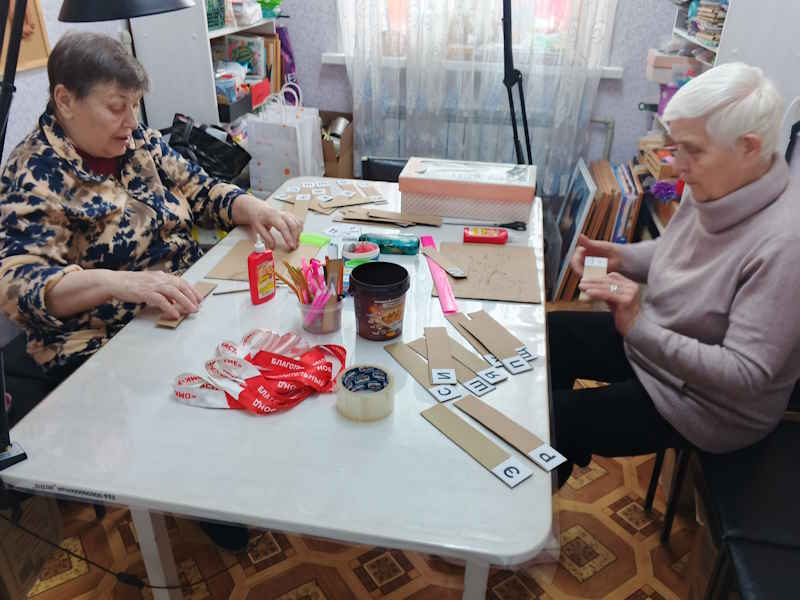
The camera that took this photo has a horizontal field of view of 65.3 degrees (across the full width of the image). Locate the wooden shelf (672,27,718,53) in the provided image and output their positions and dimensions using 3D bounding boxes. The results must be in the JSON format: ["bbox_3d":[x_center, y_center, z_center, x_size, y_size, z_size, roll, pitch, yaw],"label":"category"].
[{"bbox_3d":[1.225,-0.935,2.271,0.300,0.022,0.760,6,29,9],"label":"wooden shelf"}]

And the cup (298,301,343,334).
[{"bbox_3d":[-0.156,0.029,1.236,0.085,0.047,0.085,1,28,0],"label":"cup"}]

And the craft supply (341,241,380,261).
[{"bbox_3d":[-0.082,-0.062,1.350,0.079,0.101,0.079,6,29,9],"label":"craft supply"}]

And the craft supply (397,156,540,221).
[{"bbox_3d":[0.202,-0.323,1.832,0.376,0.112,0.198,6,29,10],"label":"craft supply"}]

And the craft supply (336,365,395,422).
[{"bbox_3d":[-0.056,0.149,1.013,0.091,0.048,0.091,1,28,0],"label":"craft supply"}]

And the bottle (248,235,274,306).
[{"bbox_3d":[-0.296,-0.068,1.309,0.031,0.146,0.053,25,37,38],"label":"bottle"}]

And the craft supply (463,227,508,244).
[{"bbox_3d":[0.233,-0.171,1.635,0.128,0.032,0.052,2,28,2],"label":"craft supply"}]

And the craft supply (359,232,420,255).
[{"bbox_3d":[-0.021,-0.148,1.569,0.152,0.048,0.055,4,28,6],"label":"craft supply"}]

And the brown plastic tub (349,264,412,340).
[{"bbox_3d":[-0.037,0.005,1.204,0.109,0.121,0.109,1,28,0],"label":"brown plastic tub"}]

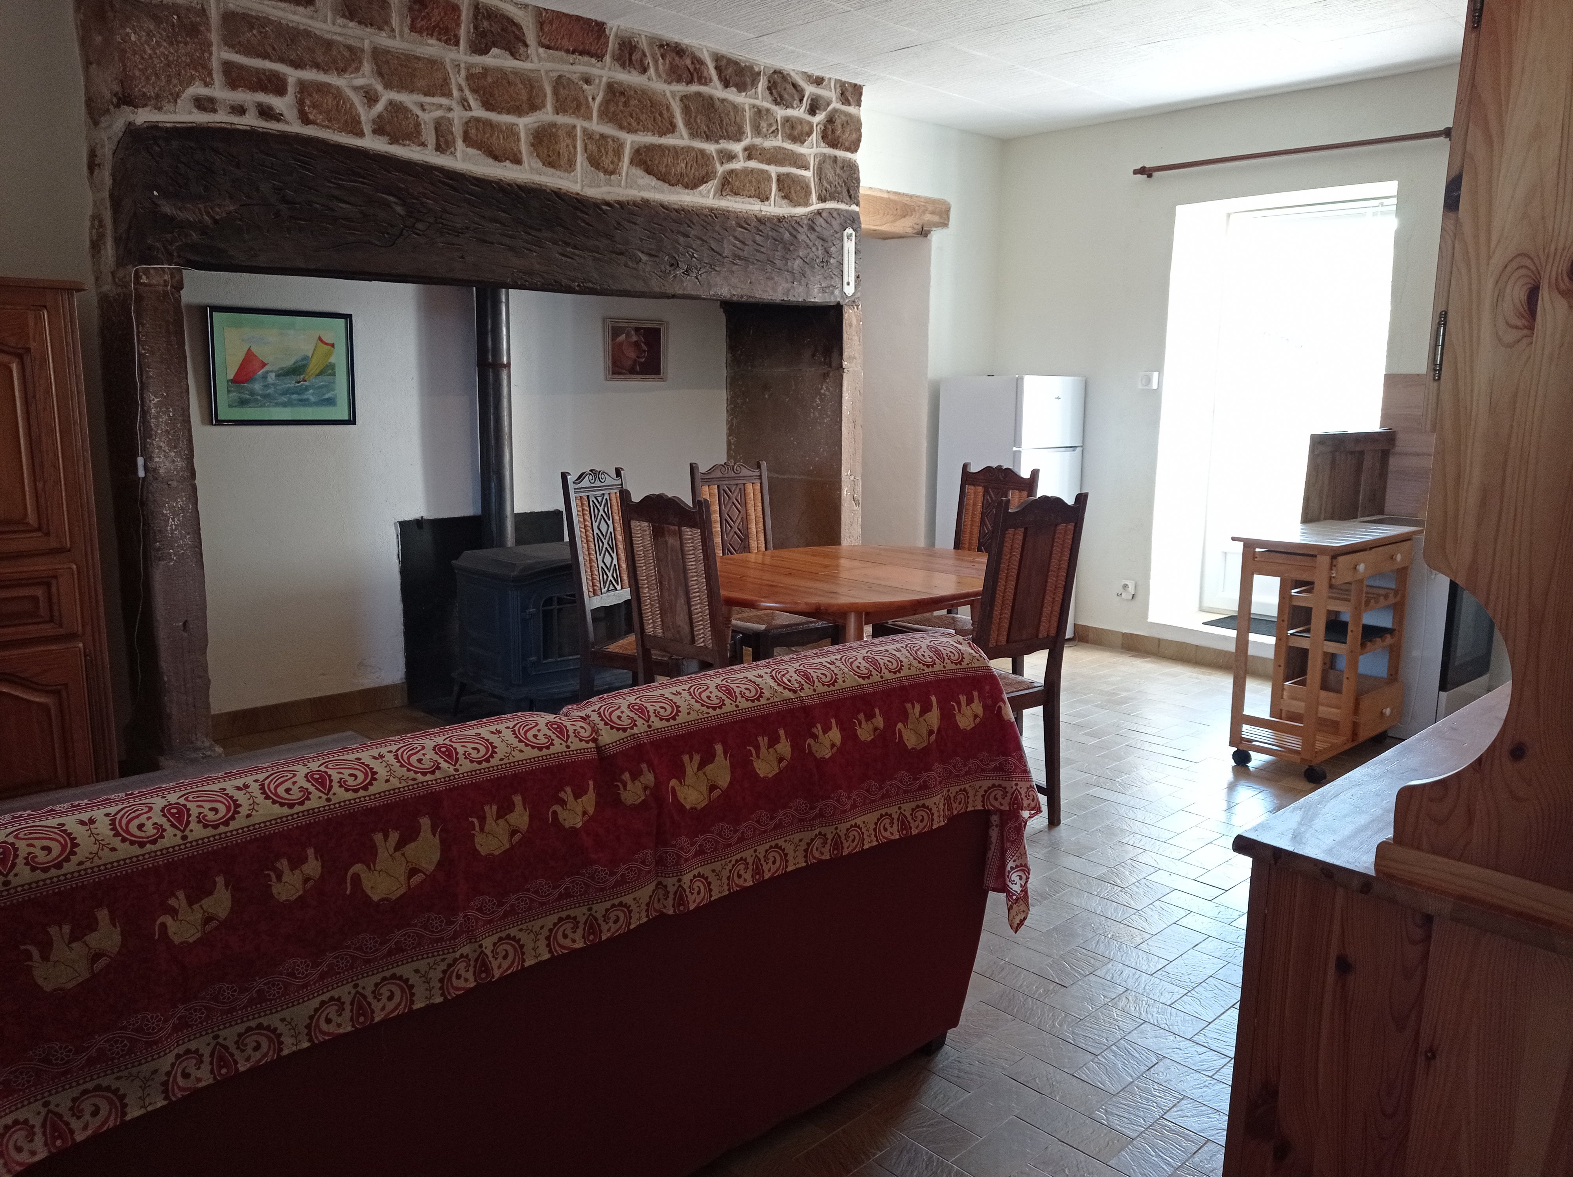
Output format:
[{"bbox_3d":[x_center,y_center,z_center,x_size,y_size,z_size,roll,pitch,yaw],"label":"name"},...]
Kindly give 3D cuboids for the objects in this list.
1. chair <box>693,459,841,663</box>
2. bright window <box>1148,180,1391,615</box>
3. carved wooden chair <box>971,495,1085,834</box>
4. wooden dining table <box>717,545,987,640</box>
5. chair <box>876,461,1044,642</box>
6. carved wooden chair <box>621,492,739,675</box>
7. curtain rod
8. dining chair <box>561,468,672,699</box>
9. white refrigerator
[{"bbox_3d":[-0.093,0.055,5.069,0.450,1.114,0.500,-8,13,-38],"label":"chair"},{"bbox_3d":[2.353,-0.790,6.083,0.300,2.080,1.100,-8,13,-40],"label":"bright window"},{"bbox_3d":[0.644,0.230,4.105,0.450,1.114,0.500,-7,12,-36],"label":"carved wooden chair"},{"bbox_3d":[0.235,0.310,4.666,1.399,0.755,1.164,-9,13,-41],"label":"wooden dining table"},{"bbox_3d":[0.666,0.085,4.921,0.500,1.114,0.450,-8,13,-40],"label":"chair"},{"bbox_3d":[-0.228,0.230,4.081,0.450,1.114,0.500,9,13,40],"label":"carved wooden chair"},{"bbox_3d":[2.241,-1.960,5.724,0.090,0.055,1.575,-8,13,-40],"label":"curtain rod"},{"bbox_3d":[-0.504,0.119,4.699,0.500,1.114,0.450,5,11,24],"label":"dining chair"},{"bbox_3d":[1.190,-0.421,6.871,0.550,1.430,0.550,-8,13,-40],"label":"white refrigerator"}]

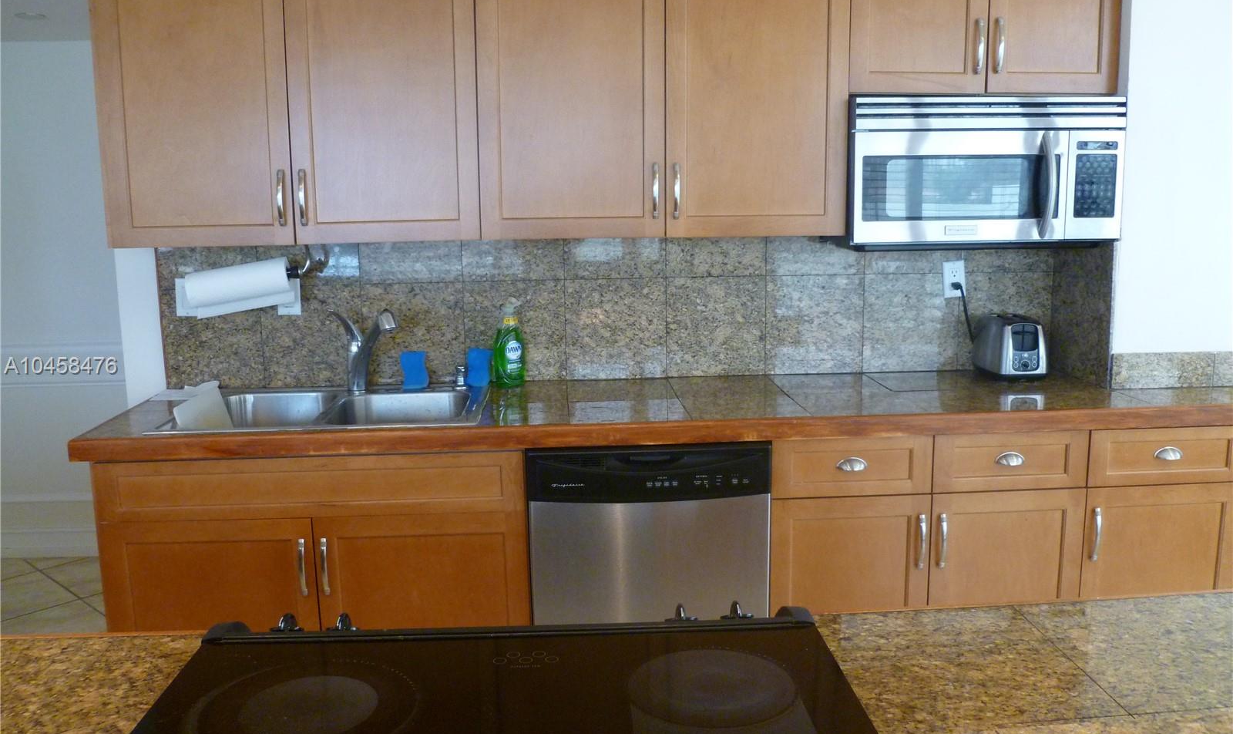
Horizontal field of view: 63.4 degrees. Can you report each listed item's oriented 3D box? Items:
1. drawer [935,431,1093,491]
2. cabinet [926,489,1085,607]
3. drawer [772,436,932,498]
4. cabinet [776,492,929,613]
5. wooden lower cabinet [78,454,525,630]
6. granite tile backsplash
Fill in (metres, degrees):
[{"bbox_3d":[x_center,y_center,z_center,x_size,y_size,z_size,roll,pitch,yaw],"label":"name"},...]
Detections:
[{"bbox_3d":[0.998,0.213,2.808,0.412,0.150,0.500,-1,8,-4],"label":"drawer"},{"bbox_3d":[1.001,0.593,2.905,0.412,0.629,0.590,-1,8,-4],"label":"cabinet"},{"bbox_3d":[0.585,0.224,2.780,0.417,0.150,0.500,-1,8,-4],"label":"drawer"},{"bbox_3d":[0.587,0.603,2.877,0.417,0.629,0.590,-1,8,-4],"label":"cabinet"},{"bbox_3d":[-0.757,0.567,2.781,1.044,0.789,0.600,-1,8,-4],"label":"wooden lower cabinet"},{"bbox_3d":[0.024,-0.151,2.871,2.730,0.433,0.394,-1,8,-4],"label":"granite tile backsplash"}]

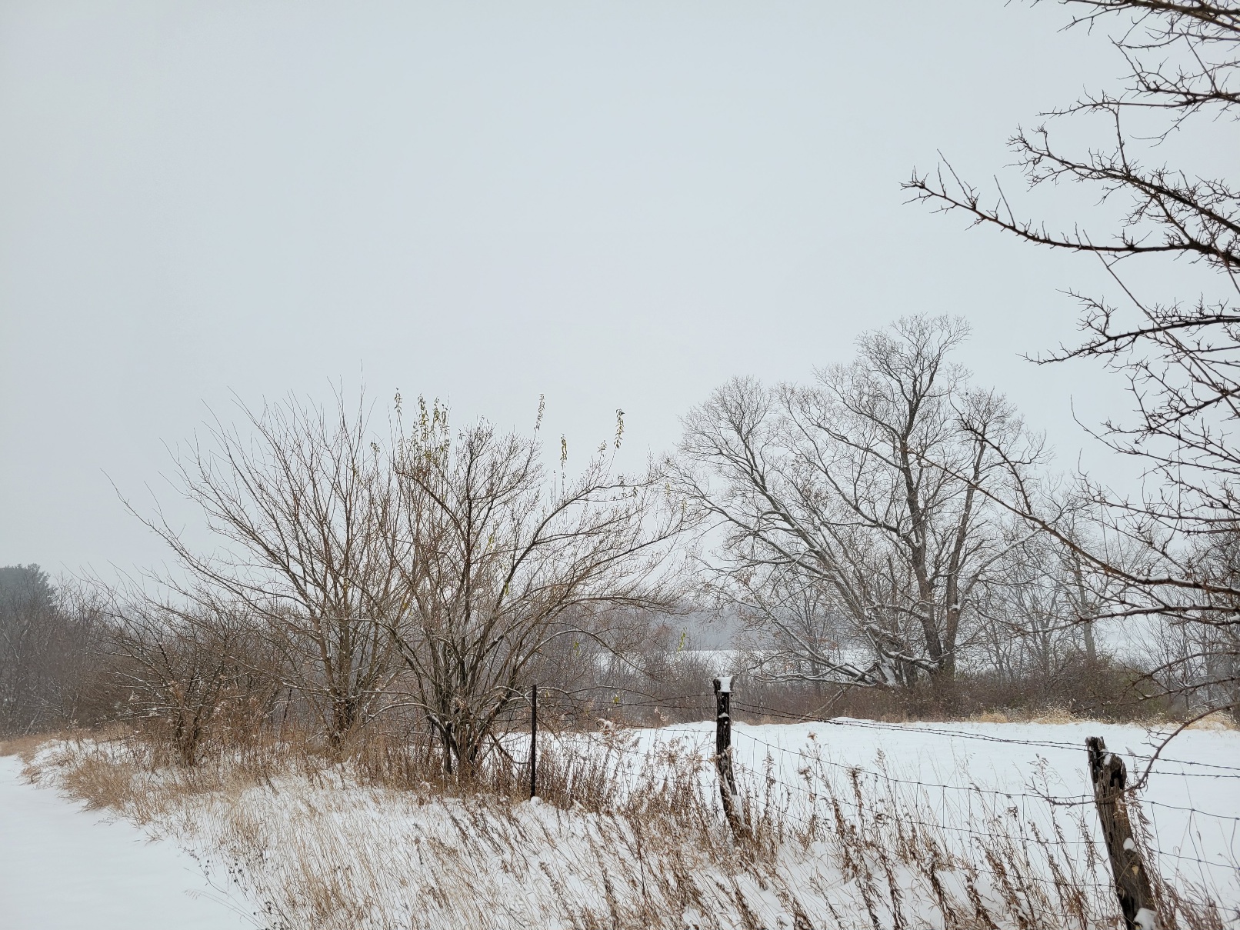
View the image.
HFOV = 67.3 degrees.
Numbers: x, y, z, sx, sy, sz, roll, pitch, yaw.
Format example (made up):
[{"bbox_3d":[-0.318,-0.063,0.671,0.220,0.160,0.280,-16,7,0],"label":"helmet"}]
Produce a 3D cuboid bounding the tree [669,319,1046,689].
[{"bbox_3d":[8.090,1.429,31.681,12.070,13.560,10.620,0,-10,0],"label":"tree"}]

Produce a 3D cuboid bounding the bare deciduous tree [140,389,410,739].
[{"bbox_3d":[-5.596,1.572,14.802,4.360,5.760,4.010,0,-10,0],"label":"bare deciduous tree"}]

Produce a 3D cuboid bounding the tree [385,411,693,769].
[{"bbox_3d":[-1.017,1.389,10.991,3.530,4.490,3.360,0,-10,0],"label":"tree"}]

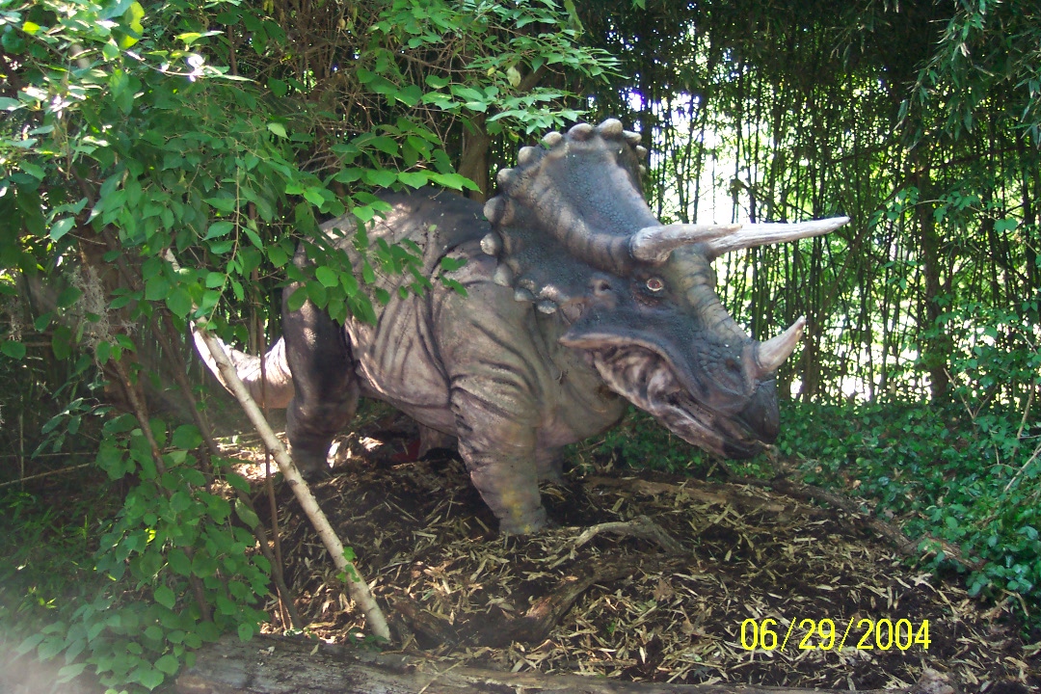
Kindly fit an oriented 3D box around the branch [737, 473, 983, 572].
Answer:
[{"bbox_3d":[1.652,0.843,5.630,0.180,0.140,1.834,-2,5,-21],"label":"branch"}]

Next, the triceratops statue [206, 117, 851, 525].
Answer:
[{"bbox_3d":[-0.492,-0.200,6.528,4.660,2.061,1.400,4,7,41],"label":"triceratops statue"}]

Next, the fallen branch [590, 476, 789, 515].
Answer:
[{"bbox_3d":[0.900,0.815,6.180,1.284,0.100,0.120,4,6,36],"label":"fallen branch"}]

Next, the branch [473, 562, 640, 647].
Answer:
[{"bbox_3d":[0.169,0.966,4.279,0.200,0.130,0.910,4,7,41],"label":"branch"}]

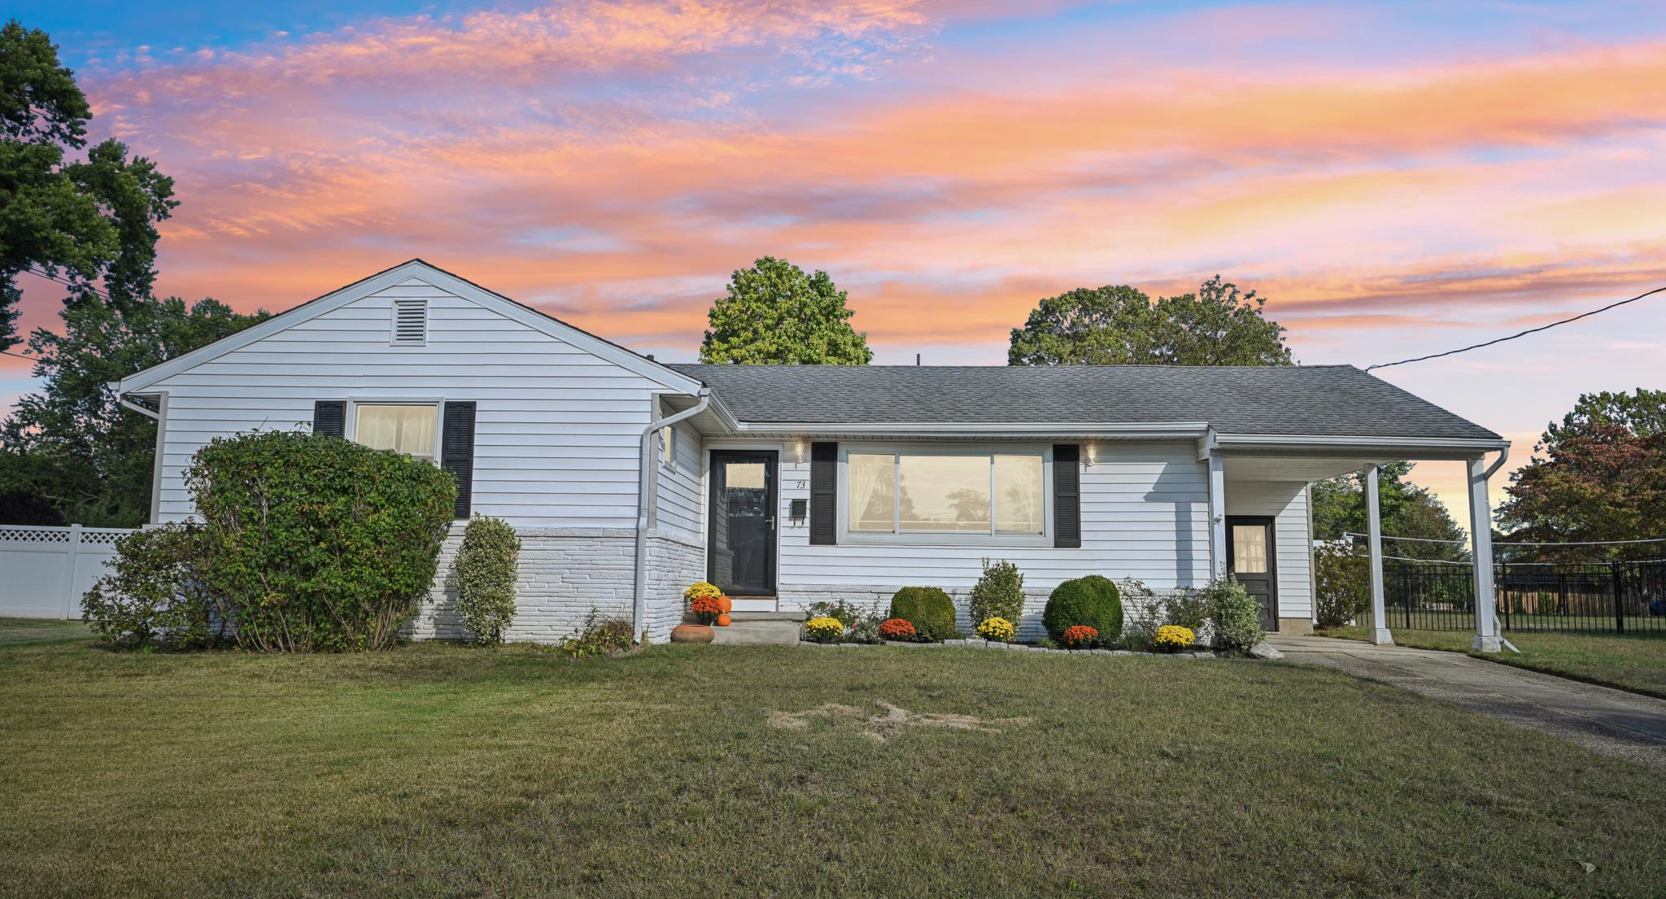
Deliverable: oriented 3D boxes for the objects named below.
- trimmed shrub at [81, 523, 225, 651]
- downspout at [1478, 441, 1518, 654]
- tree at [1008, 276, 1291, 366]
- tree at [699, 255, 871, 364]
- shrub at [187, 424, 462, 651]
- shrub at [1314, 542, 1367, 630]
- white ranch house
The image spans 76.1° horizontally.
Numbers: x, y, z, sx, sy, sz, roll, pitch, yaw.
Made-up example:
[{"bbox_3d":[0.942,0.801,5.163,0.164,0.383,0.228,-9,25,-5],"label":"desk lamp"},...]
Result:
[{"bbox_3d":[-7.273,1.461,11.479,1.502,1.291,1.300,0,-7,2],"label":"trimmed shrub"},{"bbox_3d":[8.490,1.255,13.628,0.400,2.660,0.350,0,-7,2],"label":"downspout"},{"bbox_3d":[12.865,-0.206,42.952,11.877,13.870,10.500,0,-7,2],"label":"tree"},{"bbox_3d":[-1.645,-0.494,34.439,6.216,11.863,6.200,0,-7,2],"label":"tree"},{"bbox_3d":[-5.345,0.959,11.121,2.713,2.323,1.800,0,-7,2],"label":"shrub"},{"bbox_3d":[10.007,2.697,20.978,1.237,1.745,1.300,0,-7,2],"label":"shrub"},{"bbox_3d":[0.404,0.600,16.937,16.860,4.590,10.650,0,-7,2],"label":"white ranch house"}]

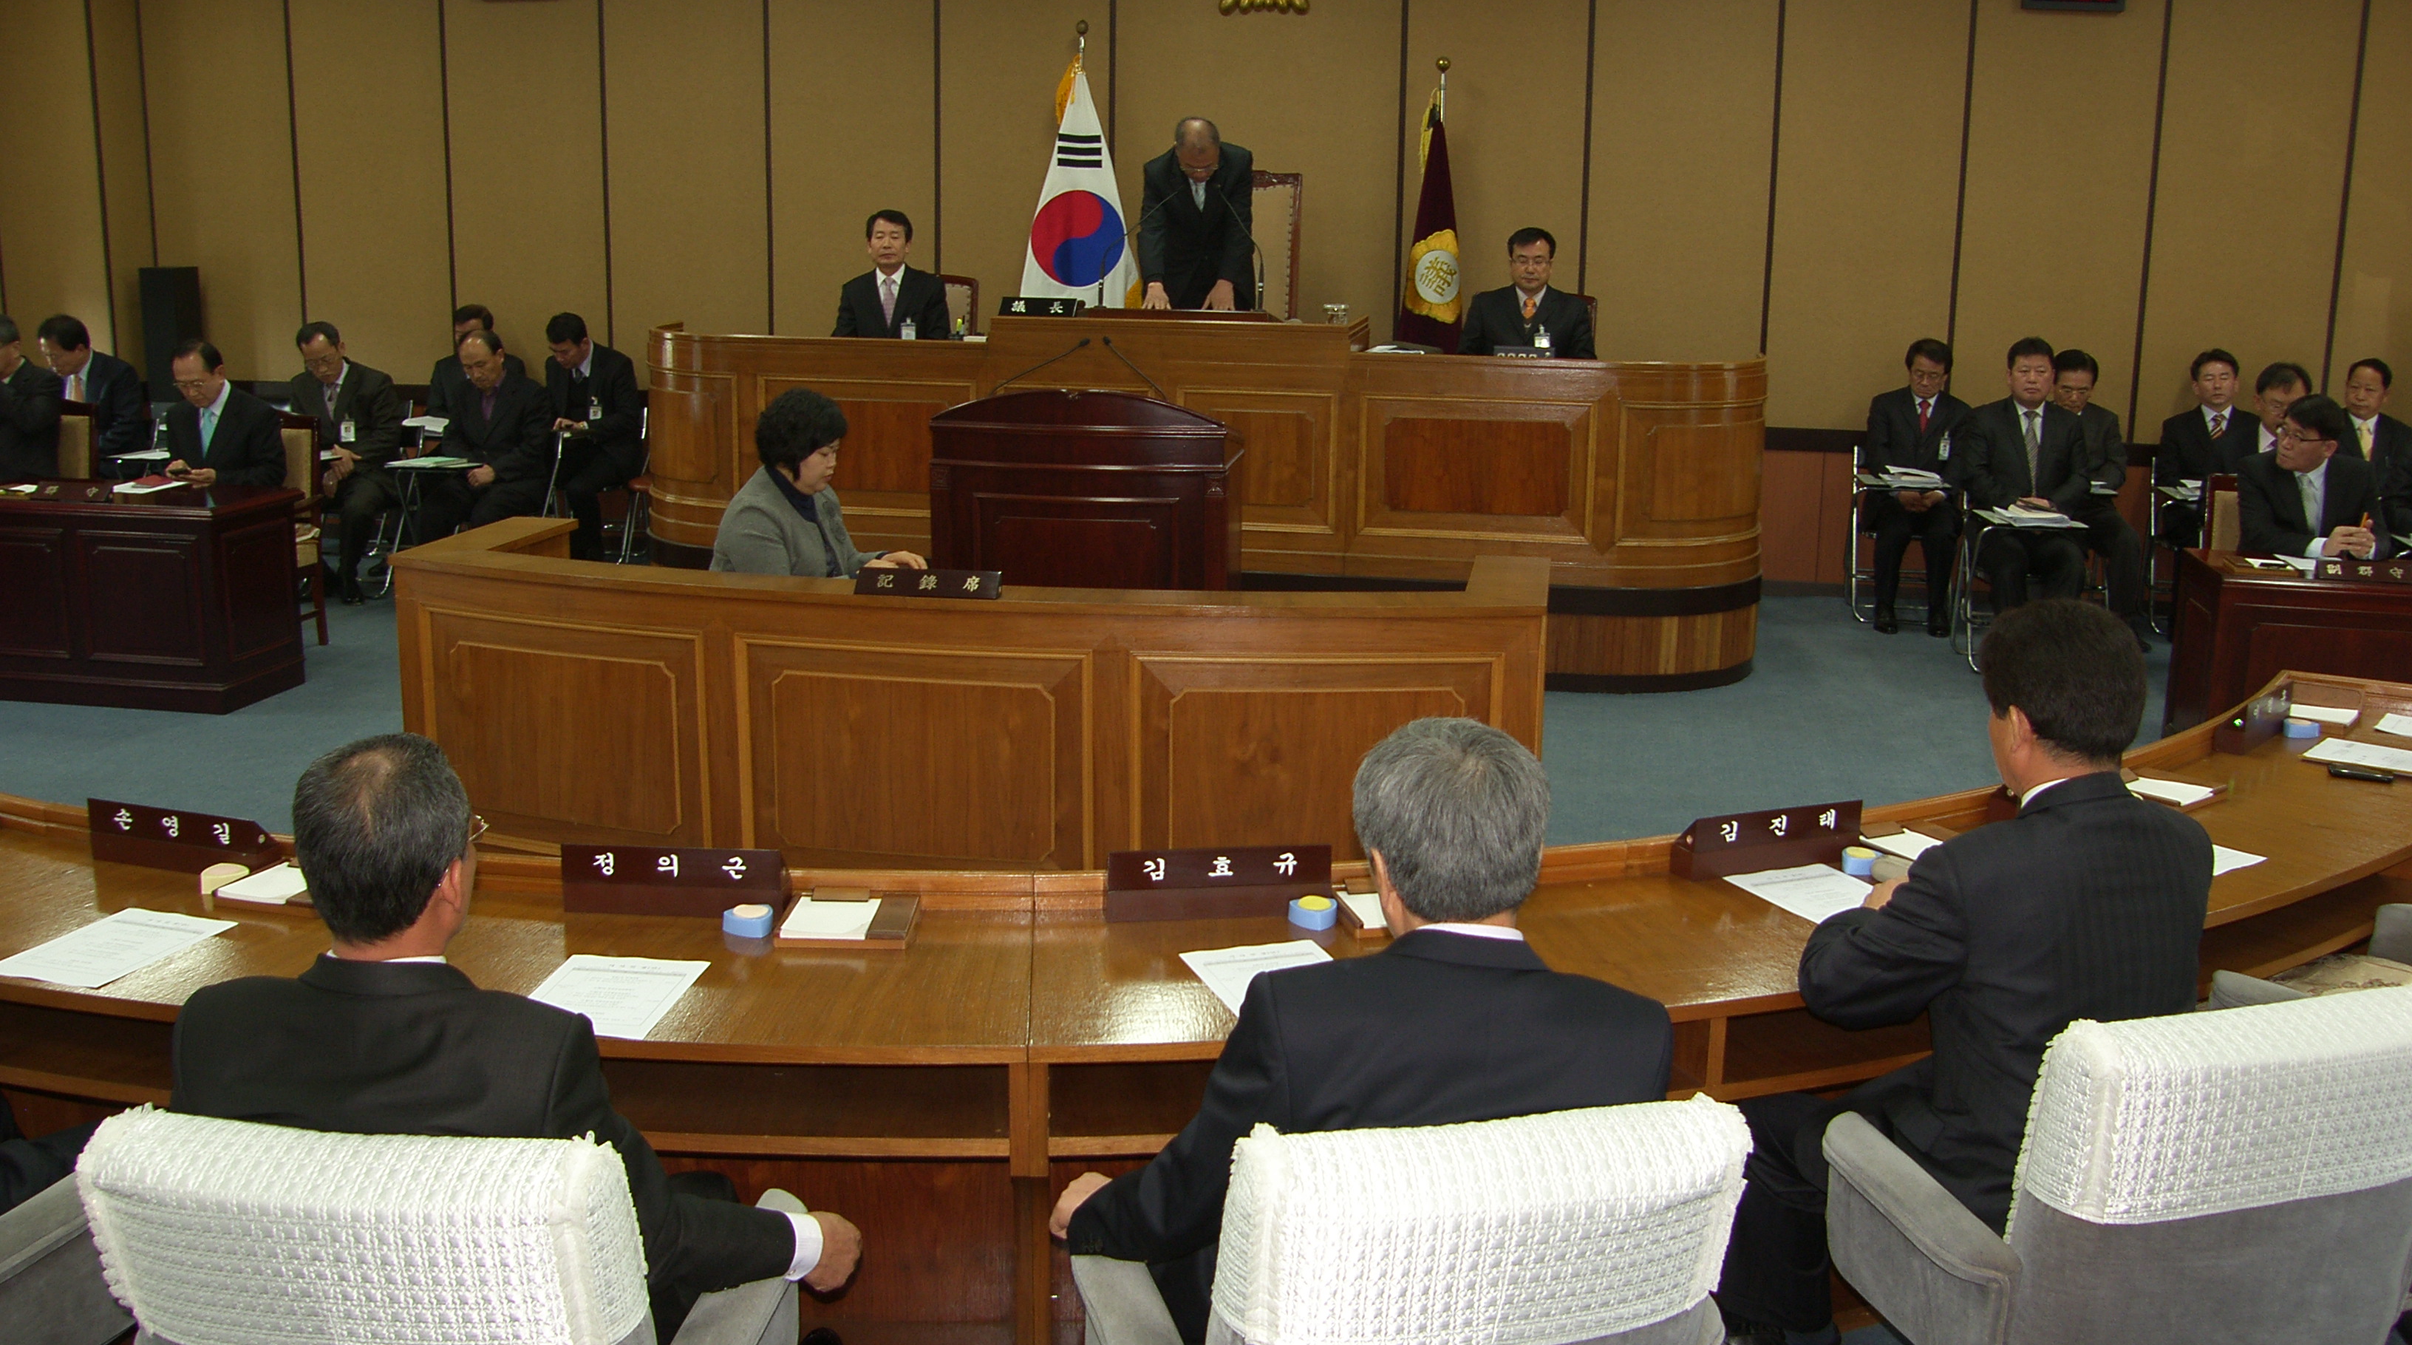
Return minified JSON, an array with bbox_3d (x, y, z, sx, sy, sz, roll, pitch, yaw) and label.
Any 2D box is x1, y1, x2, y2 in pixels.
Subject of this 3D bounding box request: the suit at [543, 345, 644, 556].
[{"bbox_3d":[-3.103,-1.134,9.882,0.510,1.050,0.620,4,13,12],"label":"suit"}]

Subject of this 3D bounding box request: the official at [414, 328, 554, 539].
[{"bbox_3d":[-2.918,-0.824,8.094,0.560,1.190,0.760,3,13,7],"label":"official"}]

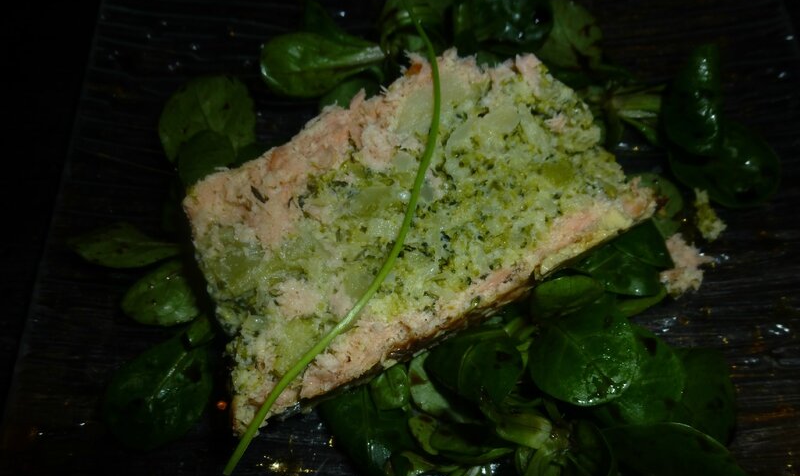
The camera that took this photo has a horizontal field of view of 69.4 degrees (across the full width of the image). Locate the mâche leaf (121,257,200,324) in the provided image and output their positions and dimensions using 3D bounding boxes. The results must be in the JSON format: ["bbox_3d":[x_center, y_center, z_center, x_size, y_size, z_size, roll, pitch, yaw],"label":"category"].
[{"bbox_3d":[-0.083,0.021,0.203,0.031,0.010,0.024,-16,66,-5],"label":"mâche leaf"}]

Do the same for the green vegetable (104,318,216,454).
[{"bbox_3d":[-0.077,0.048,0.190,0.032,0.012,0.044,31,70,15],"label":"green vegetable"}]

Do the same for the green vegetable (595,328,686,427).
[{"bbox_3d":[0.070,0.041,0.180,0.034,0.013,0.036,-39,70,-15],"label":"green vegetable"}]

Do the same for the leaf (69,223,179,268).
[{"bbox_3d":[-0.101,0.002,0.212,0.043,0.011,0.018,3,66,3],"label":"leaf"}]

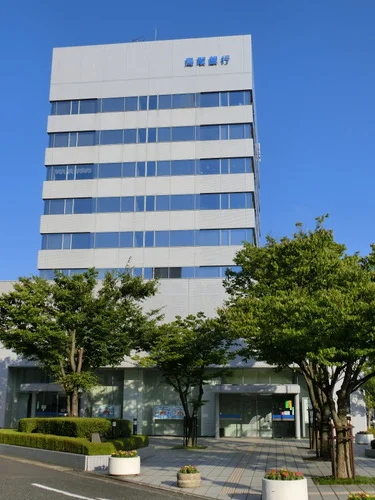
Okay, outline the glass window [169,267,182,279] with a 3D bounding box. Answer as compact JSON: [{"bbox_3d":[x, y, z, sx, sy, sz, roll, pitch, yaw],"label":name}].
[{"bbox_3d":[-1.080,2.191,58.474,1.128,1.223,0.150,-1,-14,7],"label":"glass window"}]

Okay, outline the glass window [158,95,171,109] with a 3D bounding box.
[{"bbox_3d":[-2.175,-14.299,62.819,1.275,1.536,0.150,-1,-14,7],"label":"glass window"}]

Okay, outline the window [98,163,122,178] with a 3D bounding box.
[{"bbox_3d":[-7.381,-7.568,62.014,2.238,1.532,0.150,-1,-14,8],"label":"window"}]

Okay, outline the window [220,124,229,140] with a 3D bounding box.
[{"bbox_3d":[3.565,-11.187,62.206,0.699,1.530,0.120,-1,-14,7],"label":"window"}]

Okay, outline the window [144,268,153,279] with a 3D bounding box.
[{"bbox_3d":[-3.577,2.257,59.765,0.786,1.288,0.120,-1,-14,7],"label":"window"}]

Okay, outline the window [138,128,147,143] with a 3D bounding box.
[{"bbox_3d":[-4.236,-10.698,60.734,0.778,1.401,0.150,-1,-15,8],"label":"window"}]

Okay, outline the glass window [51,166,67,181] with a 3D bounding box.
[{"bbox_3d":[-13.115,-7.819,66.523,1.497,1.688,0.100,-1,-15,8],"label":"glass window"}]

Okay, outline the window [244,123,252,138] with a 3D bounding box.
[{"bbox_3d":[5.697,-11.056,60.801,0.652,1.479,0.120,-1,-15,7],"label":"window"}]

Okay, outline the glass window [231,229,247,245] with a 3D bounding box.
[{"bbox_3d":[4.615,-1.077,58.362,1.434,1.472,0.120,-1,-15,7],"label":"glass window"}]

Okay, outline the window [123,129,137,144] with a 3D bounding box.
[{"bbox_3d":[-5.354,-10.670,60.881,1.229,1.422,0.150,-1,-15,8],"label":"window"}]

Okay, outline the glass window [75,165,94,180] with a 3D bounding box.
[{"bbox_3d":[-9.983,-7.576,63.131,1.772,1.579,0.120,-1,-15,7],"label":"glass window"}]

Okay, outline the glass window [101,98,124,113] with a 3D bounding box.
[{"bbox_3d":[-7.343,-14.349,64.502,2.200,1.587,0.120,-1,-14,7],"label":"glass window"}]

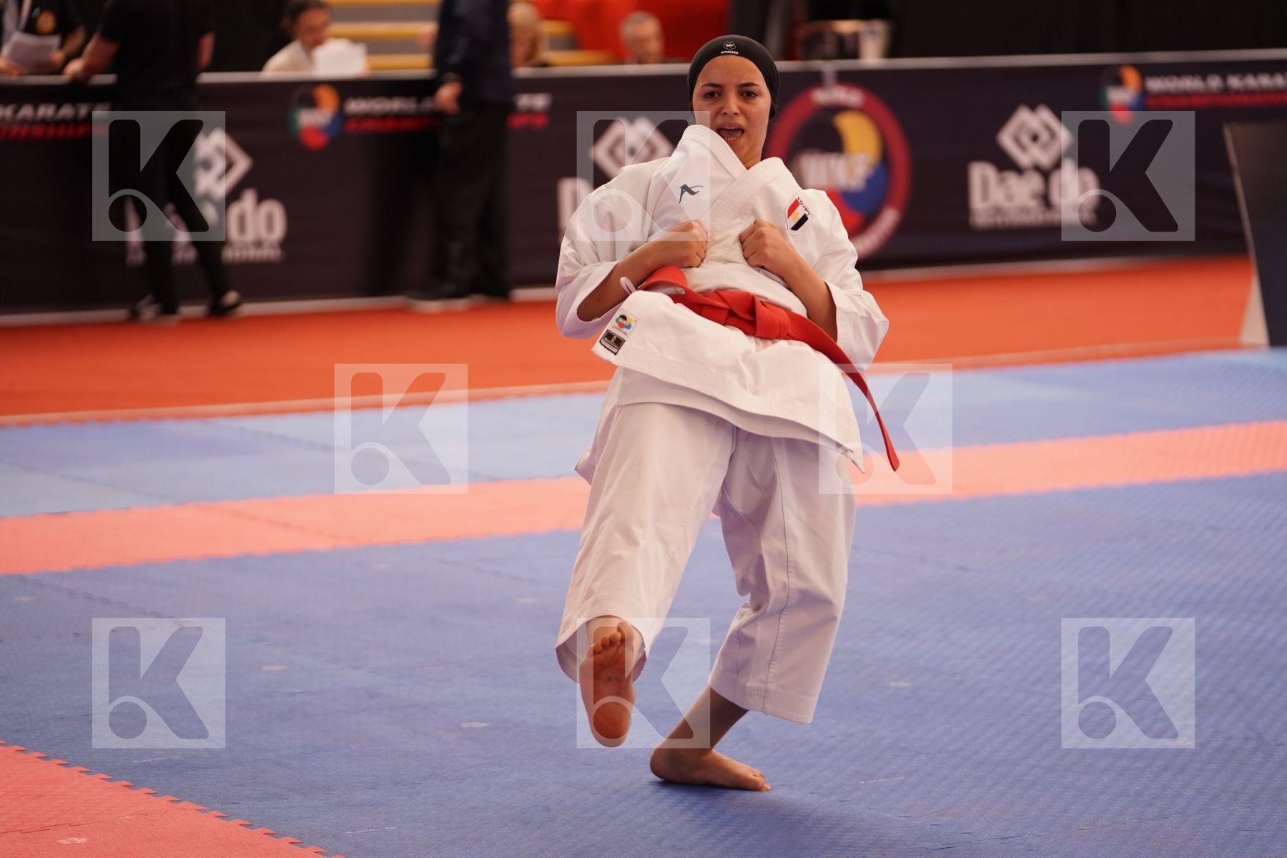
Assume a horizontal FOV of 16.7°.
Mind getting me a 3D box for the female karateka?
[{"bbox_3d":[0.140,-0.015,7.680,0.630,1.330,0.920,0,6,-5],"label":"female karateka"}]

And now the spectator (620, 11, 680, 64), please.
[{"bbox_3d":[0.064,-1.383,21.215,0.550,1.240,0.750,-4,7,-33],"label":"spectator"}]

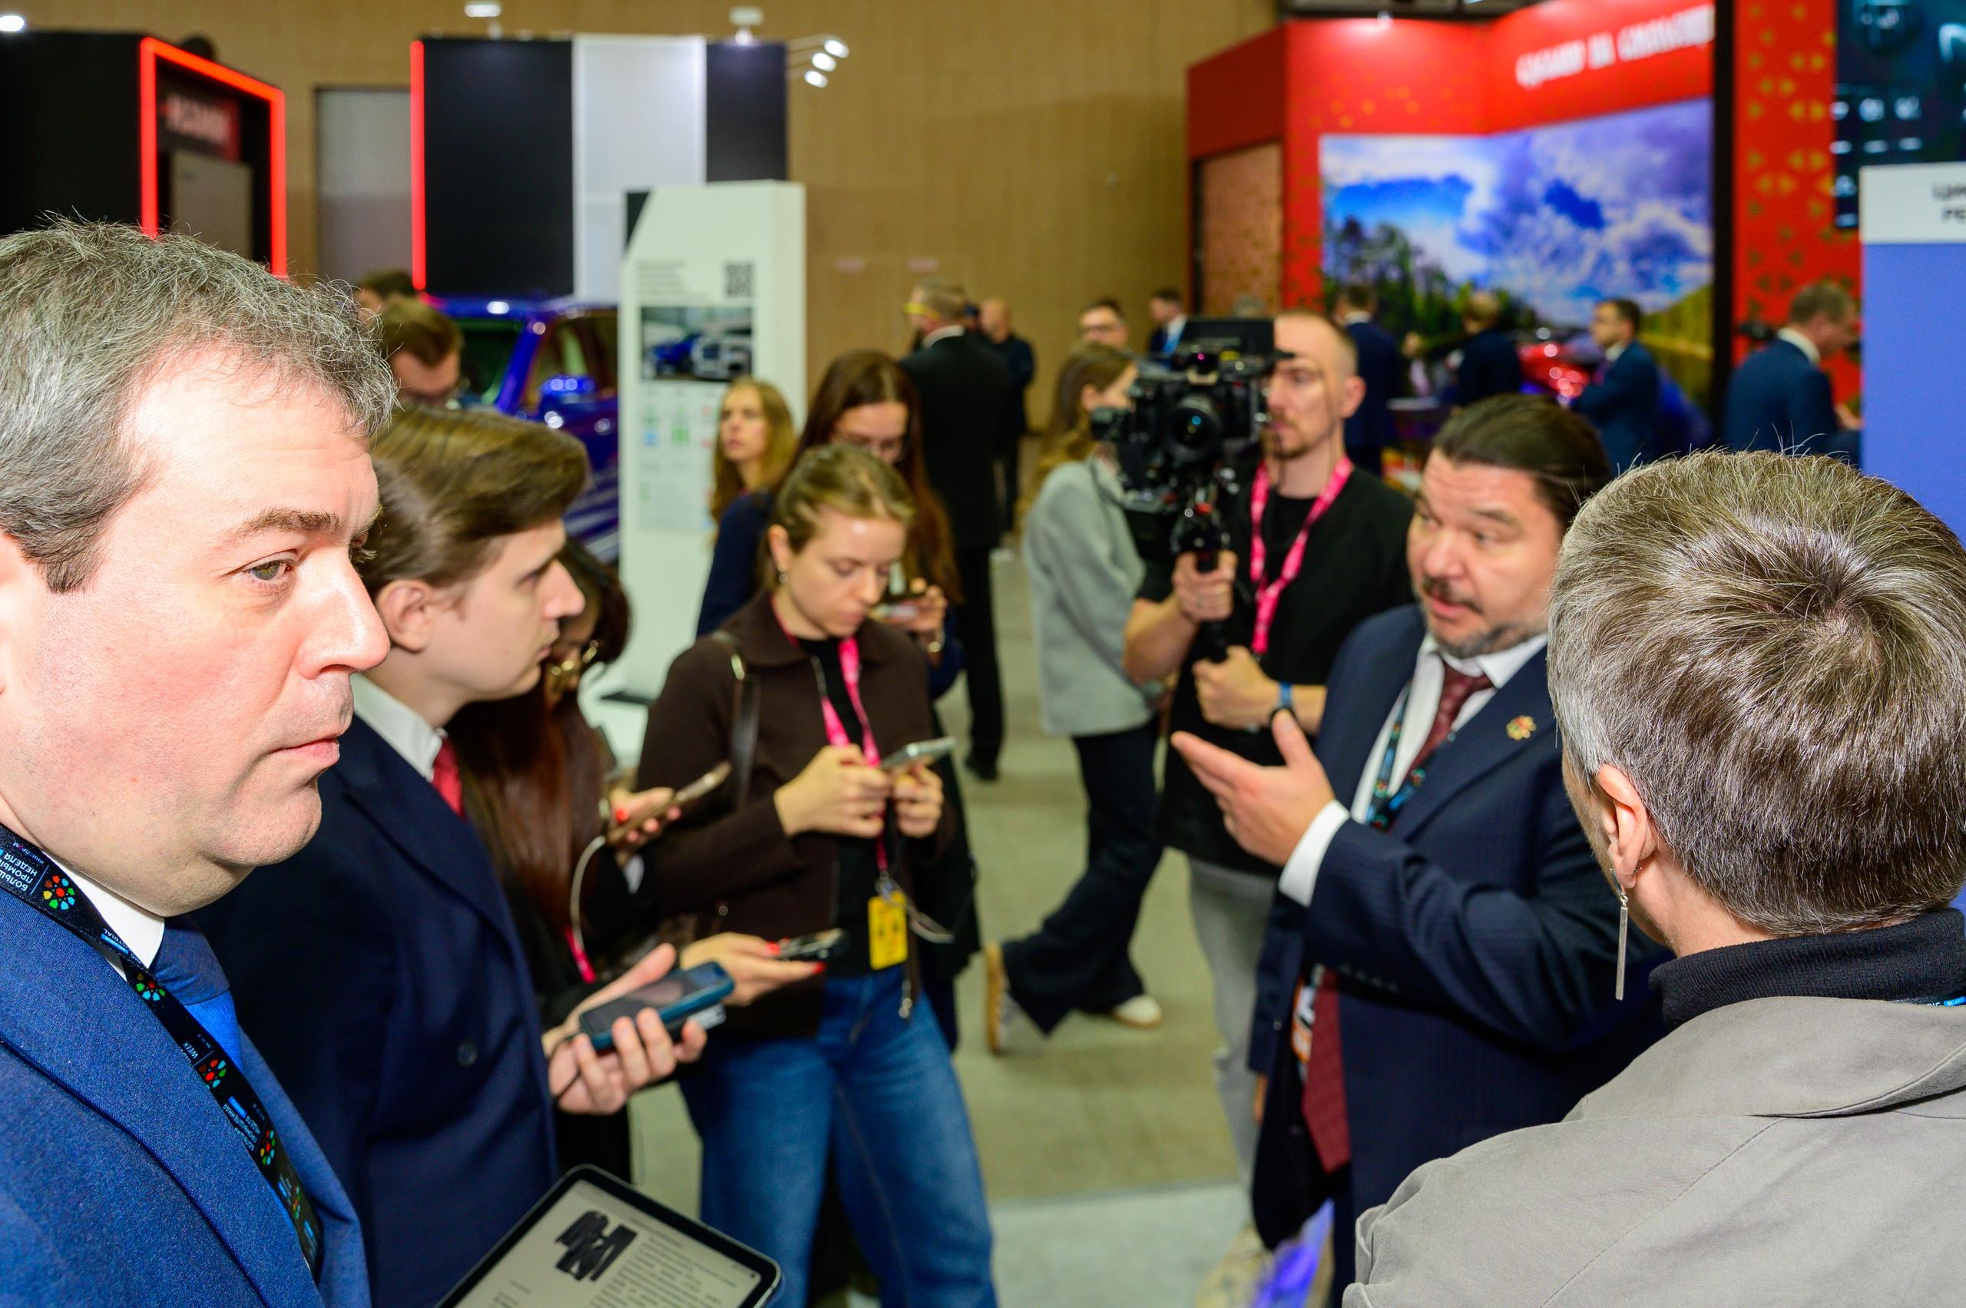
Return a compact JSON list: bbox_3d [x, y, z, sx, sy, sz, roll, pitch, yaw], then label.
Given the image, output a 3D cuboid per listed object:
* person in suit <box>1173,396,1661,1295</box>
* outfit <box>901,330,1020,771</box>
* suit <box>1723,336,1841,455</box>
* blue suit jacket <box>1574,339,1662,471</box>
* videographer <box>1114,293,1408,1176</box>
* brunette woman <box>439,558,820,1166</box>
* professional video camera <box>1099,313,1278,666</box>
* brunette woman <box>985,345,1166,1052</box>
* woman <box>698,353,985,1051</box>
[{"bbox_3d":[0.440,0.600,1.580,0.600,1.710,0.600,-10,15,-41],"label":"person in suit"},{"bbox_3d":[-0.095,-0.380,5.700,0.490,1.620,0.350,-5,13,-23],"label":"outfit"},{"bbox_3d":[2.670,-0.690,5.100,0.340,0.760,0.460,-10,15,-40],"label":"suit"},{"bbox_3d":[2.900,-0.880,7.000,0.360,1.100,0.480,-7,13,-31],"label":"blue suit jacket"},{"bbox_3d":[0.470,0.310,2.550,0.550,1.740,0.550,4,12,17],"label":"videographer"},{"bbox_3d":[-0.460,0.600,1.760,0.500,1.540,0.500,7,13,31],"label":"brunette woman"},{"bbox_3d":[0.285,-0.240,2.200,0.270,0.480,0.300,1,12,7],"label":"professional video camera"},{"bbox_3d":[0.225,0.100,3.600,0.470,1.660,0.440,-3,12,-16],"label":"brunette woman"},{"bbox_3d":[-0.250,0.300,2.740,0.500,1.660,0.420,-4,12,-21],"label":"woman"}]

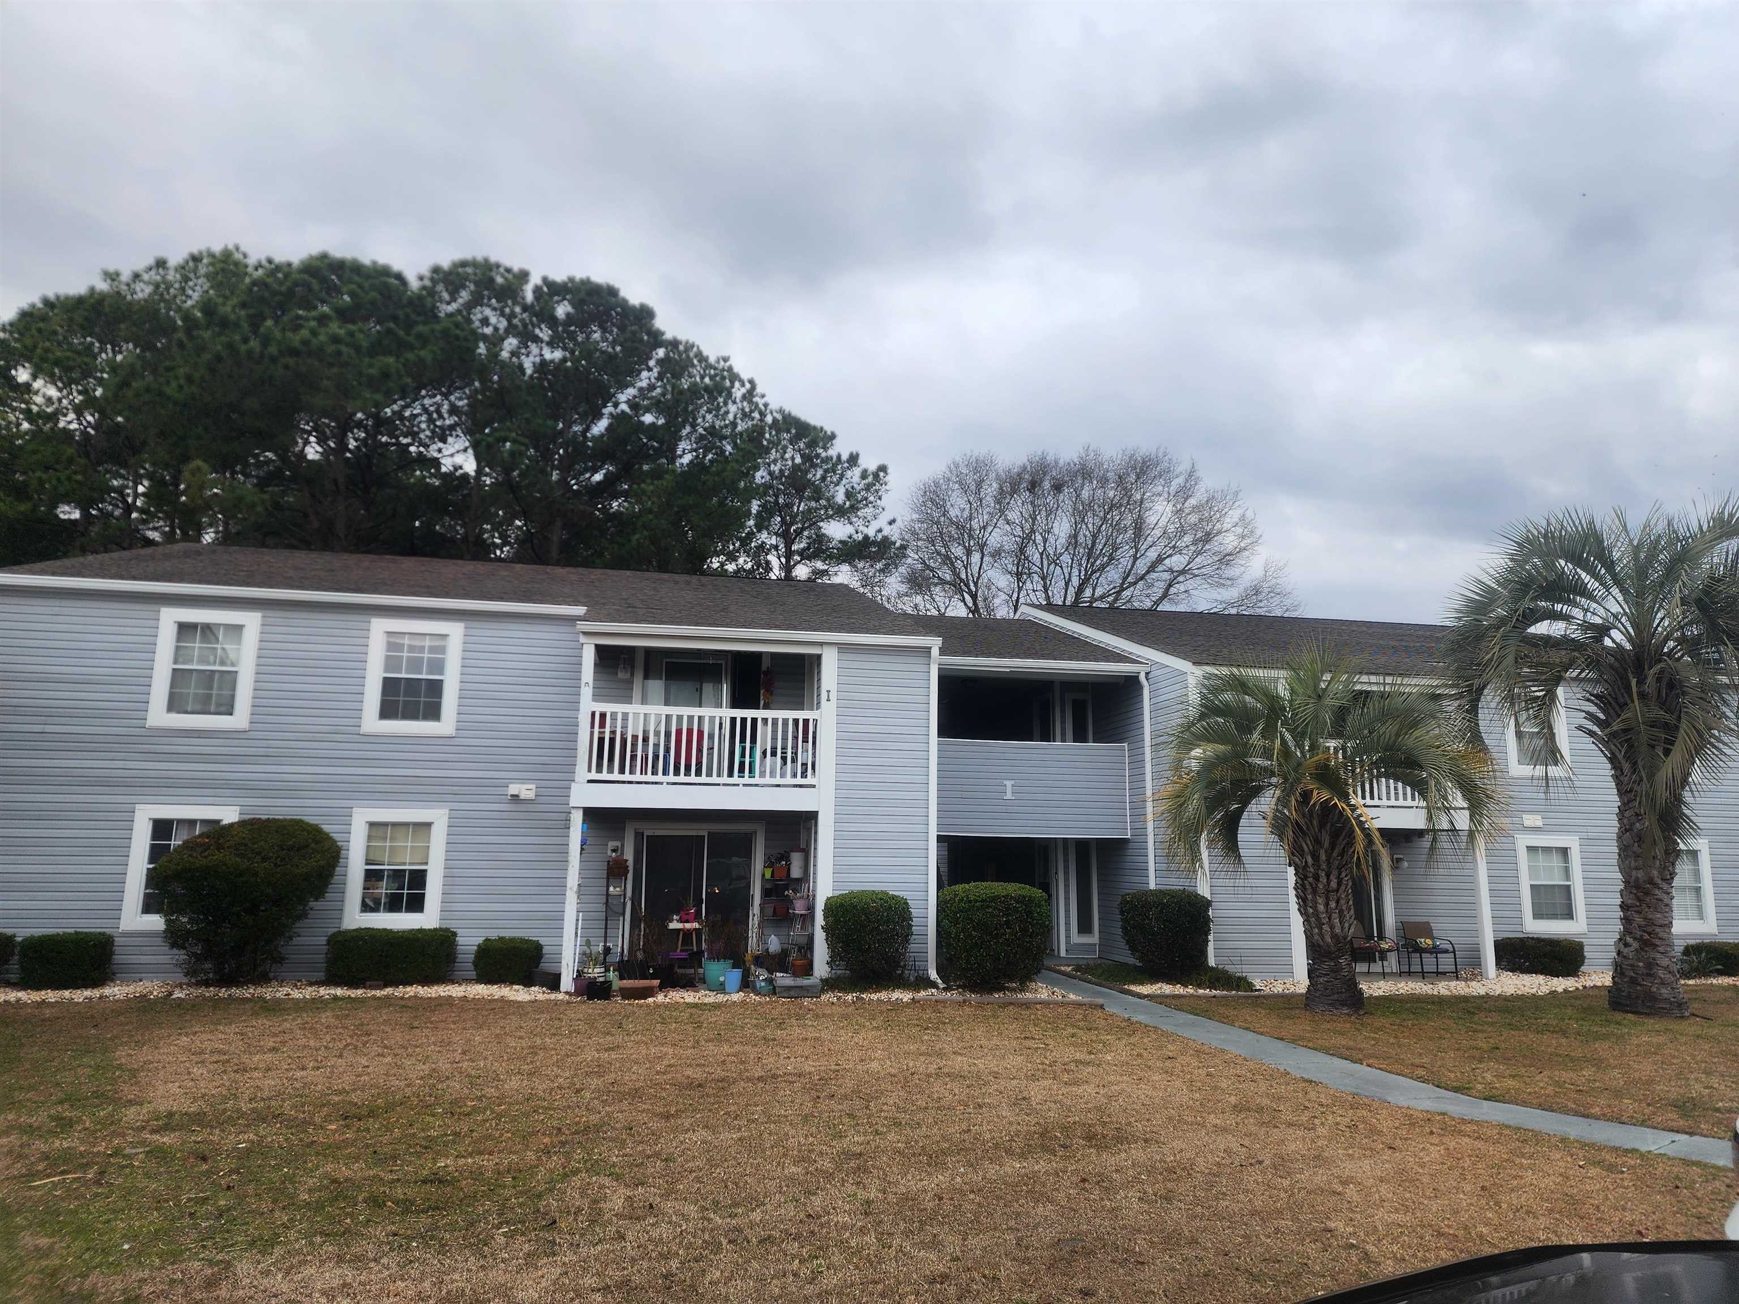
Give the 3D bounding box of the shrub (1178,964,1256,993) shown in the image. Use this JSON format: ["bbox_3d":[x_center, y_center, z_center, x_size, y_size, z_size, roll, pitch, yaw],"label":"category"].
[{"bbox_3d":[4.944,4.660,16.463,0.970,0.340,0.750,3,-11,-9],"label":"shrub"}]

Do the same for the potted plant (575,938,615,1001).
[{"bbox_3d":[-3.494,4.046,14.730,0.440,0.740,0.420,3,-11,-9],"label":"potted plant"}]

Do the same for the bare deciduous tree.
[{"bbox_3d":[7.060,0.852,35.808,12.704,15.333,10.500,-1,-11,11],"label":"bare deciduous tree"}]

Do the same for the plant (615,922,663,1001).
[{"bbox_3d":[-2.951,3.951,14.843,0.560,0.962,0.450,3,-11,-9],"label":"plant"}]

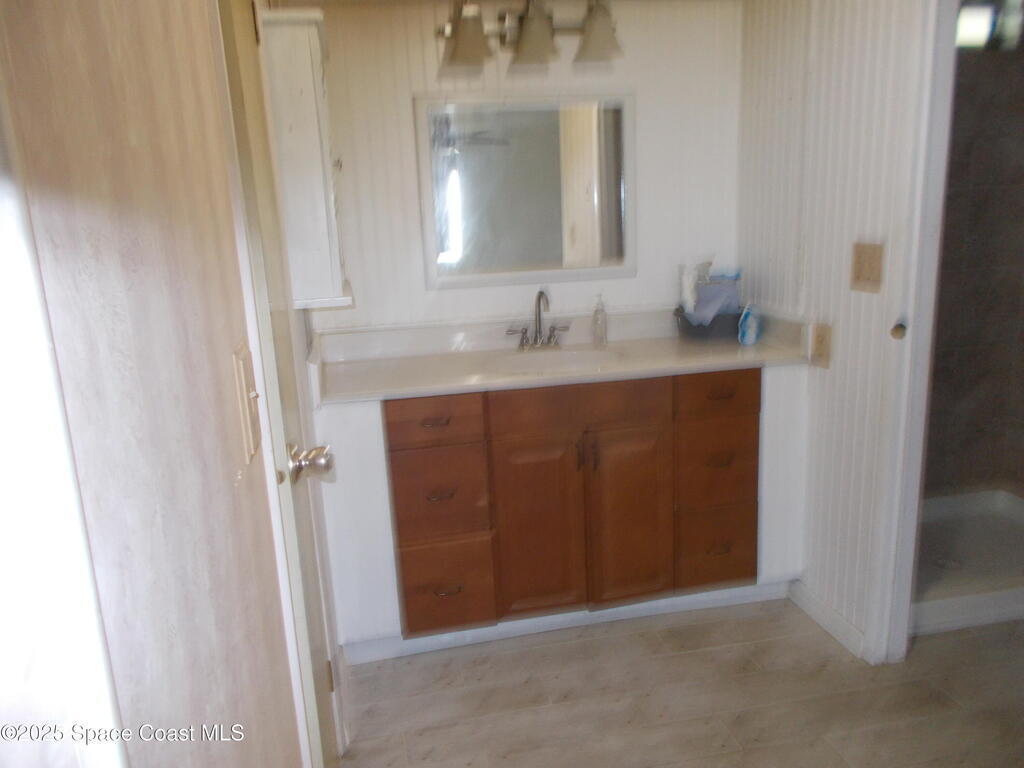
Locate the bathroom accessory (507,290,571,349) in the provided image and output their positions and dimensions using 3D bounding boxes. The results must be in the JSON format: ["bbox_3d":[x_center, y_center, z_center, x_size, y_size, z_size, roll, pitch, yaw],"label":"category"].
[{"bbox_3d":[0.097,-0.212,2.703,0.218,0.198,0.150,-5,11,-12],"label":"bathroom accessory"}]

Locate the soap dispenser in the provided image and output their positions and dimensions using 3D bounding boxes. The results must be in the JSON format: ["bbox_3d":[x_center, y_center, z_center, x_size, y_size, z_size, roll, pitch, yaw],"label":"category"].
[{"bbox_3d":[0.316,-0.223,2.795,0.055,0.178,0.055,-5,11,-12],"label":"soap dispenser"}]

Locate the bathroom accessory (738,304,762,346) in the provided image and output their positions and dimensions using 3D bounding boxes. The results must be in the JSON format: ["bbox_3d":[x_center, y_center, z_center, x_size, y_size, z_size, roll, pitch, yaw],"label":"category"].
[{"bbox_3d":[0.835,-0.205,2.688,0.070,0.140,0.055,-5,11,-12],"label":"bathroom accessory"}]

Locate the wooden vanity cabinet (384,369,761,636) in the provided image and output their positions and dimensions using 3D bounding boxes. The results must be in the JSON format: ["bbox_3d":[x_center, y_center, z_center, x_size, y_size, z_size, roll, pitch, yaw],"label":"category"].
[{"bbox_3d":[0.175,0.316,2.633,1.189,0.738,0.530,-5,11,-12],"label":"wooden vanity cabinet"}]

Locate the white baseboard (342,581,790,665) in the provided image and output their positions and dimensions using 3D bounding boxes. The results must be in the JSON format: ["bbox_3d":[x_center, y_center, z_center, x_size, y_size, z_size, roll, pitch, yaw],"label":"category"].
[{"bbox_3d":[0.224,0.760,2.465,1.476,0.066,0.016,-5,11,-12],"label":"white baseboard"}]

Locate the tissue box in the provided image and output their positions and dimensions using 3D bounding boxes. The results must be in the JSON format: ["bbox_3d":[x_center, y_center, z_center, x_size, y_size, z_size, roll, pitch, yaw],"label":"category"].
[{"bbox_3d":[0.727,-0.227,2.875,0.210,0.115,0.130,-5,11,-12],"label":"tissue box"}]

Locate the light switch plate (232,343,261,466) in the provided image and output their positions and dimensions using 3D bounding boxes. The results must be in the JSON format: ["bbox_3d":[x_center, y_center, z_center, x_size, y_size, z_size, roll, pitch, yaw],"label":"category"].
[{"bbox_3d":[-0.278,0.019,0.811,0.010,0.114,0.070,-5,11,-12],"label":"light switch plate"}]

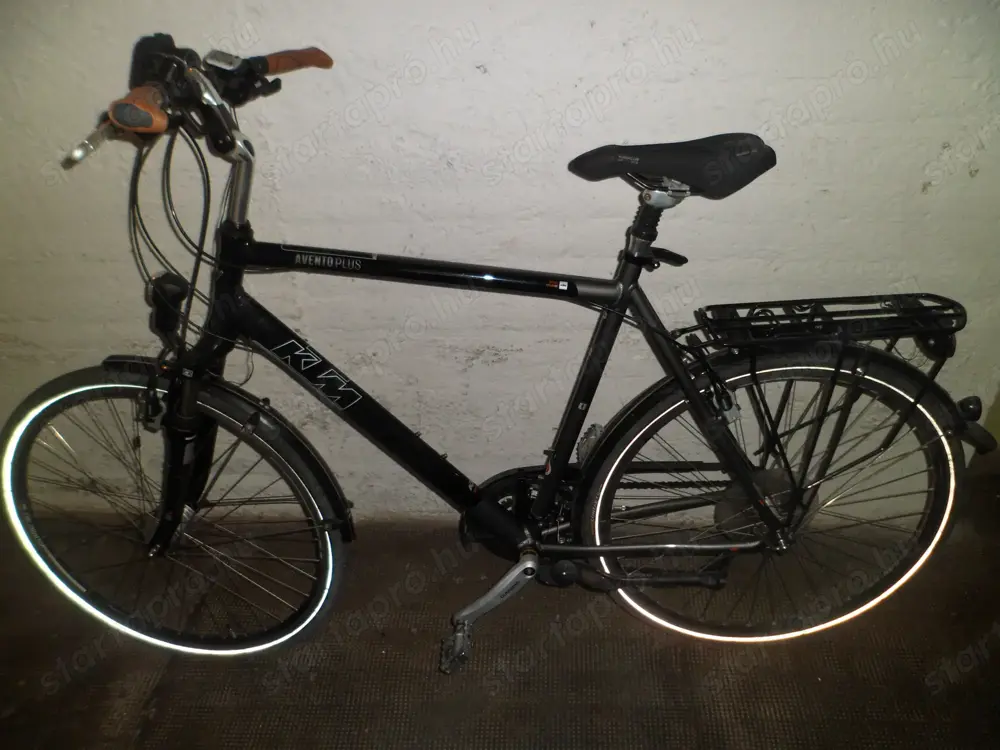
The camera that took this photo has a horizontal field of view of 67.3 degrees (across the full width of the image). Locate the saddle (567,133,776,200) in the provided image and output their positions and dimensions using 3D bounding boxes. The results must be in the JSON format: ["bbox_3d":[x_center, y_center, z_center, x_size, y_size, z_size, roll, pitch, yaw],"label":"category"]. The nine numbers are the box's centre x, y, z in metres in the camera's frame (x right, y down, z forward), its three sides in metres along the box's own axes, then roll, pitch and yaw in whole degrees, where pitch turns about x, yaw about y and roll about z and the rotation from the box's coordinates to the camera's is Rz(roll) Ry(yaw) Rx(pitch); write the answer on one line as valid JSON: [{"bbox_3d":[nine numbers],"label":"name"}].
[{"bbox_3d":[0.239,-0.299,1.078,0.279,0.075,0.159,-2,30,3],"label":"saddle"}]

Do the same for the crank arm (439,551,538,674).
[{"bbox_3d":[-0.020,0.439,1.373,0.227,0.075,0.136,-35,23,19],"label":"crank arm"}]

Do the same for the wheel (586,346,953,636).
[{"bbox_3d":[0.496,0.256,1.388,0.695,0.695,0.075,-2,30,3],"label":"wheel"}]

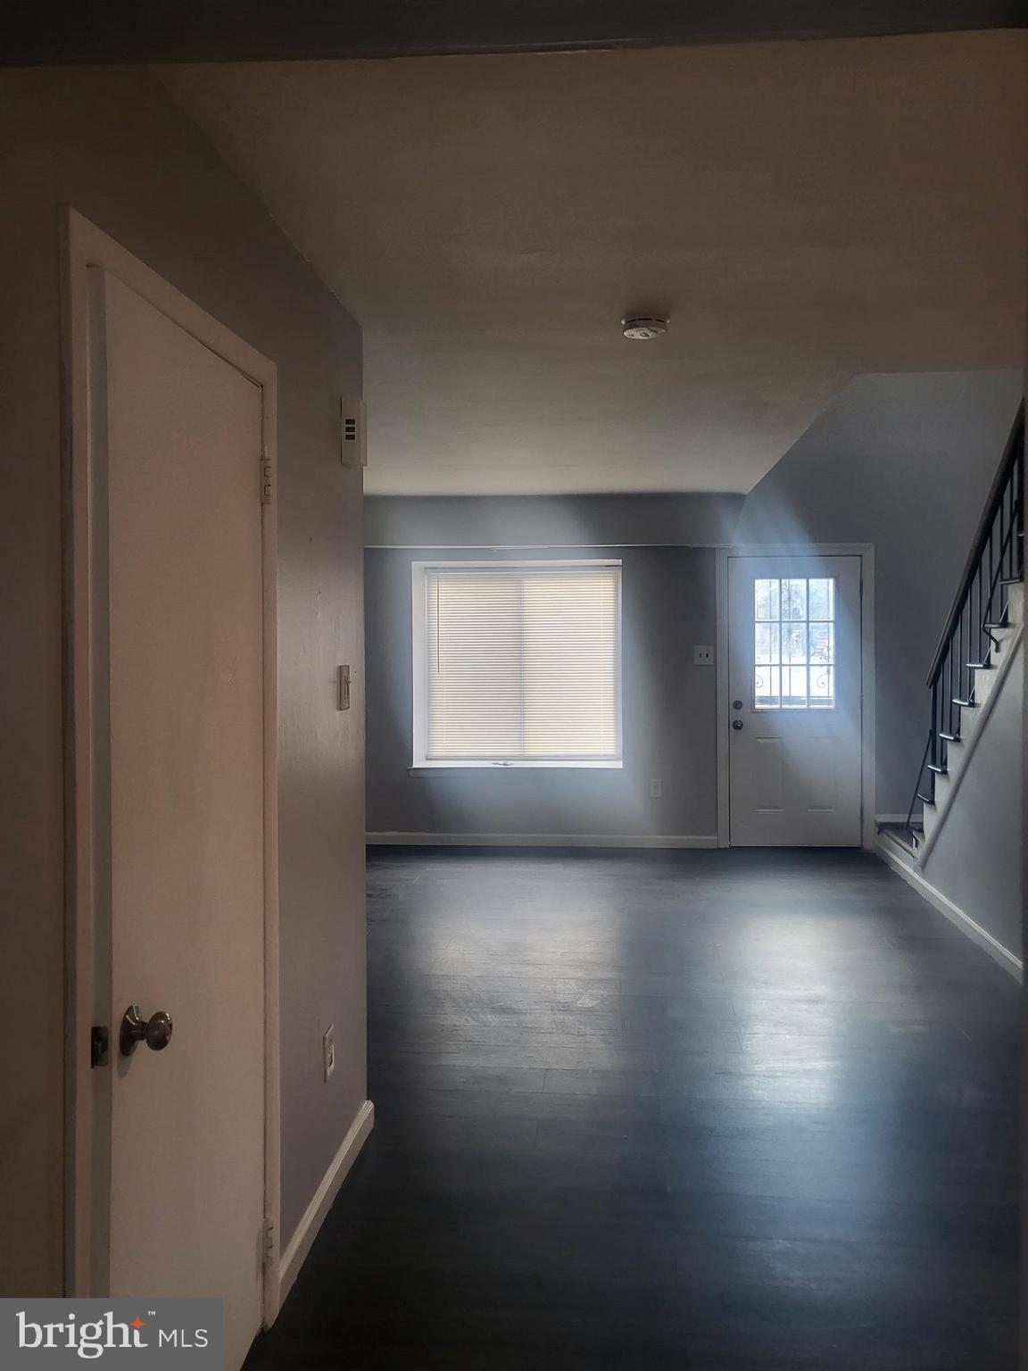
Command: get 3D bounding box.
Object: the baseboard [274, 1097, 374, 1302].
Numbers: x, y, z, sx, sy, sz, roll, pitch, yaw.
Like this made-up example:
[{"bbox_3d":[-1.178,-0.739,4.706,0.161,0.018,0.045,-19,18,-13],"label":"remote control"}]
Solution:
[{"bbox_3d":[-0.490,1.341,2.767,0.020,0.092,0.920,0,3,5],"label":"baseboard"}]

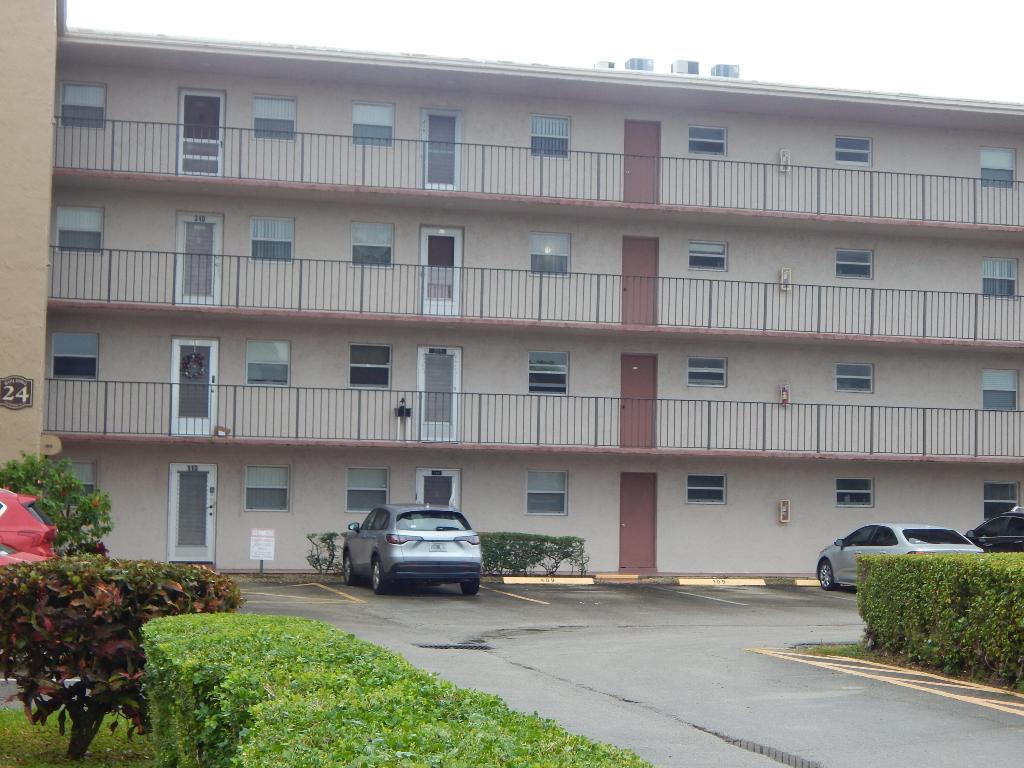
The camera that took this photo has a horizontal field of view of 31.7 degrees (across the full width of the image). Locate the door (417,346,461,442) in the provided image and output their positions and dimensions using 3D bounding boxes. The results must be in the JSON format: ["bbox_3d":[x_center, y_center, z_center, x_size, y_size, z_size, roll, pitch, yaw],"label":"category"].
[{"bbox_3d":[-1.559,0.244,38.963,0.960,2.070,0.090,2,-5,-14],"label":"door"}]

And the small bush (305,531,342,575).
[{"bbox_3d":[-3.667,3.356,35.783,0.860,0.860,0.750,2,-5,-14],"label":"small bush"}]

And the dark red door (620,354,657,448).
[{"bbox_3d":[2.841,0.391,40.101,0.860,2.070,0.090,2,-5,-14],"label":"dark red door"}]

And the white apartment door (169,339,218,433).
[{"bbox_3d":[-6.612,0.074,37.656,0.960,2.070,0.090,2,-5,-14],"label":"white apartment door"}]

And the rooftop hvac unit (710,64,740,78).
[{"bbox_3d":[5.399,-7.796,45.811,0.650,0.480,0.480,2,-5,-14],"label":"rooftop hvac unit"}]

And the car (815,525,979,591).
[{"bbox_3d":[7.695,3.502,36.039,1.790,1.440,4.630,2,-5,-16],"label":"car"}]

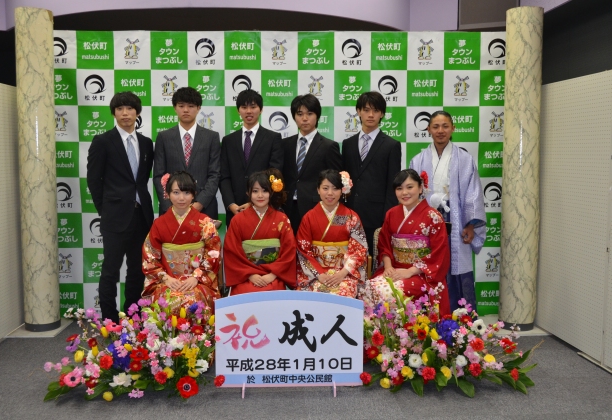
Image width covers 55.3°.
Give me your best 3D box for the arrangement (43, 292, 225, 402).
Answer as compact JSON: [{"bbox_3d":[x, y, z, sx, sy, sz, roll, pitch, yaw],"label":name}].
[{"bbox_3d":[-0.950,0.721,3.265,0.890,0.500,0.500,0,4,-6],"label":"arrangement"}]

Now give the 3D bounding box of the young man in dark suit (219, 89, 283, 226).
[{"bbox_3d":[-0.400,0.019,4.204,0.470,1.755,0.310,0,4,5],"label":"young man in dark suit"}]

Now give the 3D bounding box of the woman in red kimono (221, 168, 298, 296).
[{"bbox_3d":[-0.295,0.338,3.767,0.480,1.185,0.660,0,4,-4],"label":"woman in red kimono"}]

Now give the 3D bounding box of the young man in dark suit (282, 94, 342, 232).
[{"bbox_3d":[0.040,0.036,4.205,0.450,1.720,0.290,2,5,20],"label":"young man in dark suit"}]

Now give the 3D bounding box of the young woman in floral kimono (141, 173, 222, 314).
[{"bbox_3d":[-0.774,0.382,3.654,0.490,1.250,0.650,-1,5,-10],"label":"young woman in floral kimono"}]

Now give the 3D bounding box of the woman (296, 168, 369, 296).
[{"bbox_3d":[0.165,0.384,3.654,0.460,1.250,0.650,0,5,4],"label":"woman"}]

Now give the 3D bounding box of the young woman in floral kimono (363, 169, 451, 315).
[{"bbox_3d":[0.628,0.385,3.654,0.510,1.250,0.670,2,5,22],"label":"young woman in floral kimono"}]

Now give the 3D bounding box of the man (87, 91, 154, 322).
[{"bbox_3d":[-1.325,0.018,4.214,0.470,1.755,0.310,-3,5,-36],"label":"man"}]

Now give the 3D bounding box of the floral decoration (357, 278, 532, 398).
[{"bbox_3d":[0.824,0.725,3.431,0.970,0.610,0.500,1,5,5],"label":"floral decoration"}]

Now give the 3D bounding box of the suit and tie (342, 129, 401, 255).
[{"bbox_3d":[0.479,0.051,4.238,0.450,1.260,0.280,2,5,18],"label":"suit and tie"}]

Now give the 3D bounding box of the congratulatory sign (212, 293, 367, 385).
[{"bbox_3d":[-0.096,0.741,3.342,0.840,0.570,0.060,0,5,2],"label":"congratulatory sign"}]

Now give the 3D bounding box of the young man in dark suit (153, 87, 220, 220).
[{"bbox_3d":[-0.849,0.060,4.149,0.480,1.810,0.290,-1,5,-9],"label":"young man in dark suit"}]

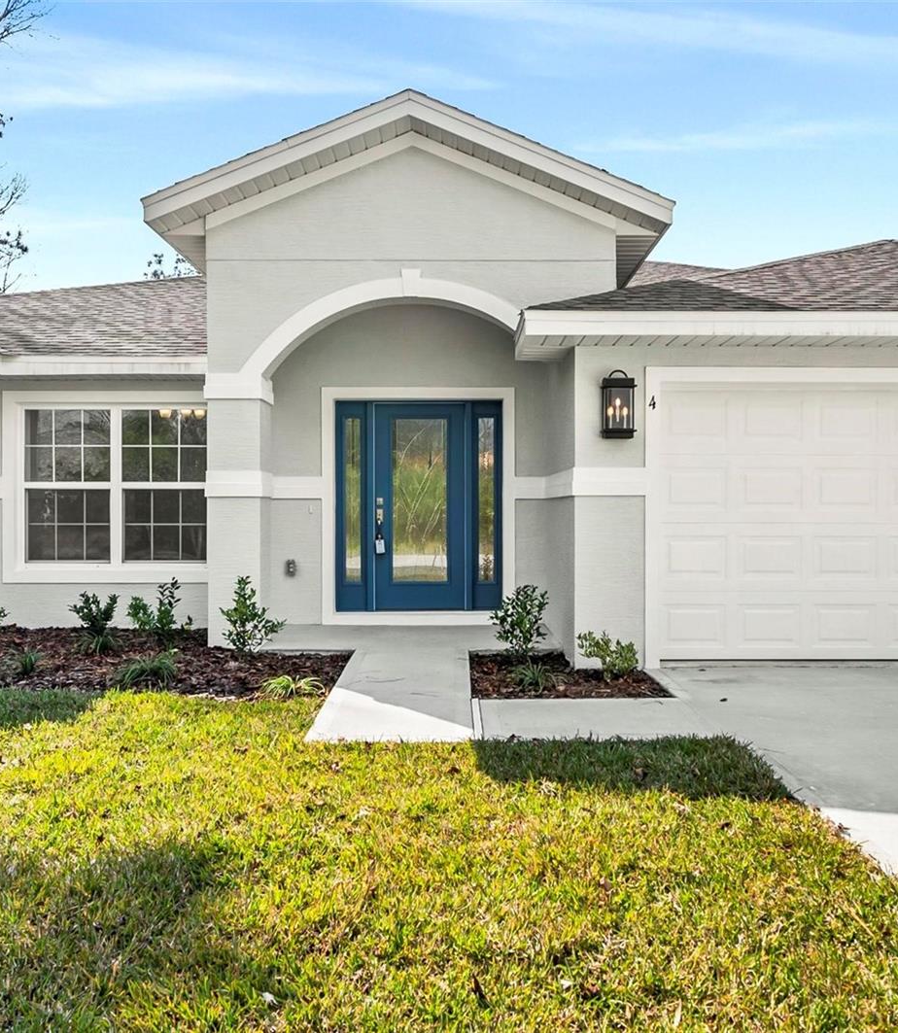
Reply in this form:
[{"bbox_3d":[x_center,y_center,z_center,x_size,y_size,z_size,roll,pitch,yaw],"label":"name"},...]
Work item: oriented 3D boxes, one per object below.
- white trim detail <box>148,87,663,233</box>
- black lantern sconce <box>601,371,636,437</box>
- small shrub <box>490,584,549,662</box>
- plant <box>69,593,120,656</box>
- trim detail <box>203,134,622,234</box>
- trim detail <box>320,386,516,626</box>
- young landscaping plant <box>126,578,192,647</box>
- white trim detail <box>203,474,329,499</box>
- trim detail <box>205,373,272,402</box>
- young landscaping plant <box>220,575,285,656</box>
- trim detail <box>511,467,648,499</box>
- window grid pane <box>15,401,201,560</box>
[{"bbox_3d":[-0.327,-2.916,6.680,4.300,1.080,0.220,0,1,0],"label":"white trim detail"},{"bbox_3d":[1.250,-0.828,6.060,0.250,0.500,0.180,0,1,0],"label":"black lantern sconce"},{"bbox_3d":[0.559,0.829,6.500,0.460,0.590,0.440,0,1,0],"label":"small shrub"},{"bbox_3d":[-2.980,0.890,6.880,0.410,0.520,0.400,0,1,0],"label":"plant"},{"bbox_3d":[-0.307,-2.817,6.900,3.510,0.820,0.060,0,1,0],"label":"trim detail"},{"bbox_3d":[-0.299,-0.098,8.080,1.910,2.340,0.120,0,1,0],"label":"trim detail"},{"bbox_3d":[-2.634,0.861,7.450,0.560,0.580,0.470,0,1,0],"label":"young landscaping plant"},{"bbox_3d":[-1.655,-0.277,7.480,0.860,0.210,1.200,0,1,0],"label":"white trim detail"},{"bbox_3d":[-1.825,-1.117,7.110,0.510,0.235,0.450,0,1,0],"label":"trim detail"},{"bbox_3d":[-1.490,0.748,6.200,0.460,0.600,0.430,0,1,0],"label":"young landscaping plant"},{"bbox_3d":[1.070,-0.275,7.070,0.840,0.210,1.900,0,1,0],"label":"trim detail"},{"bbox_3d":[-3.287,-0.323,8.080,1.870,1.590,0.090,0,1,0],"label":"window grid pane"}]

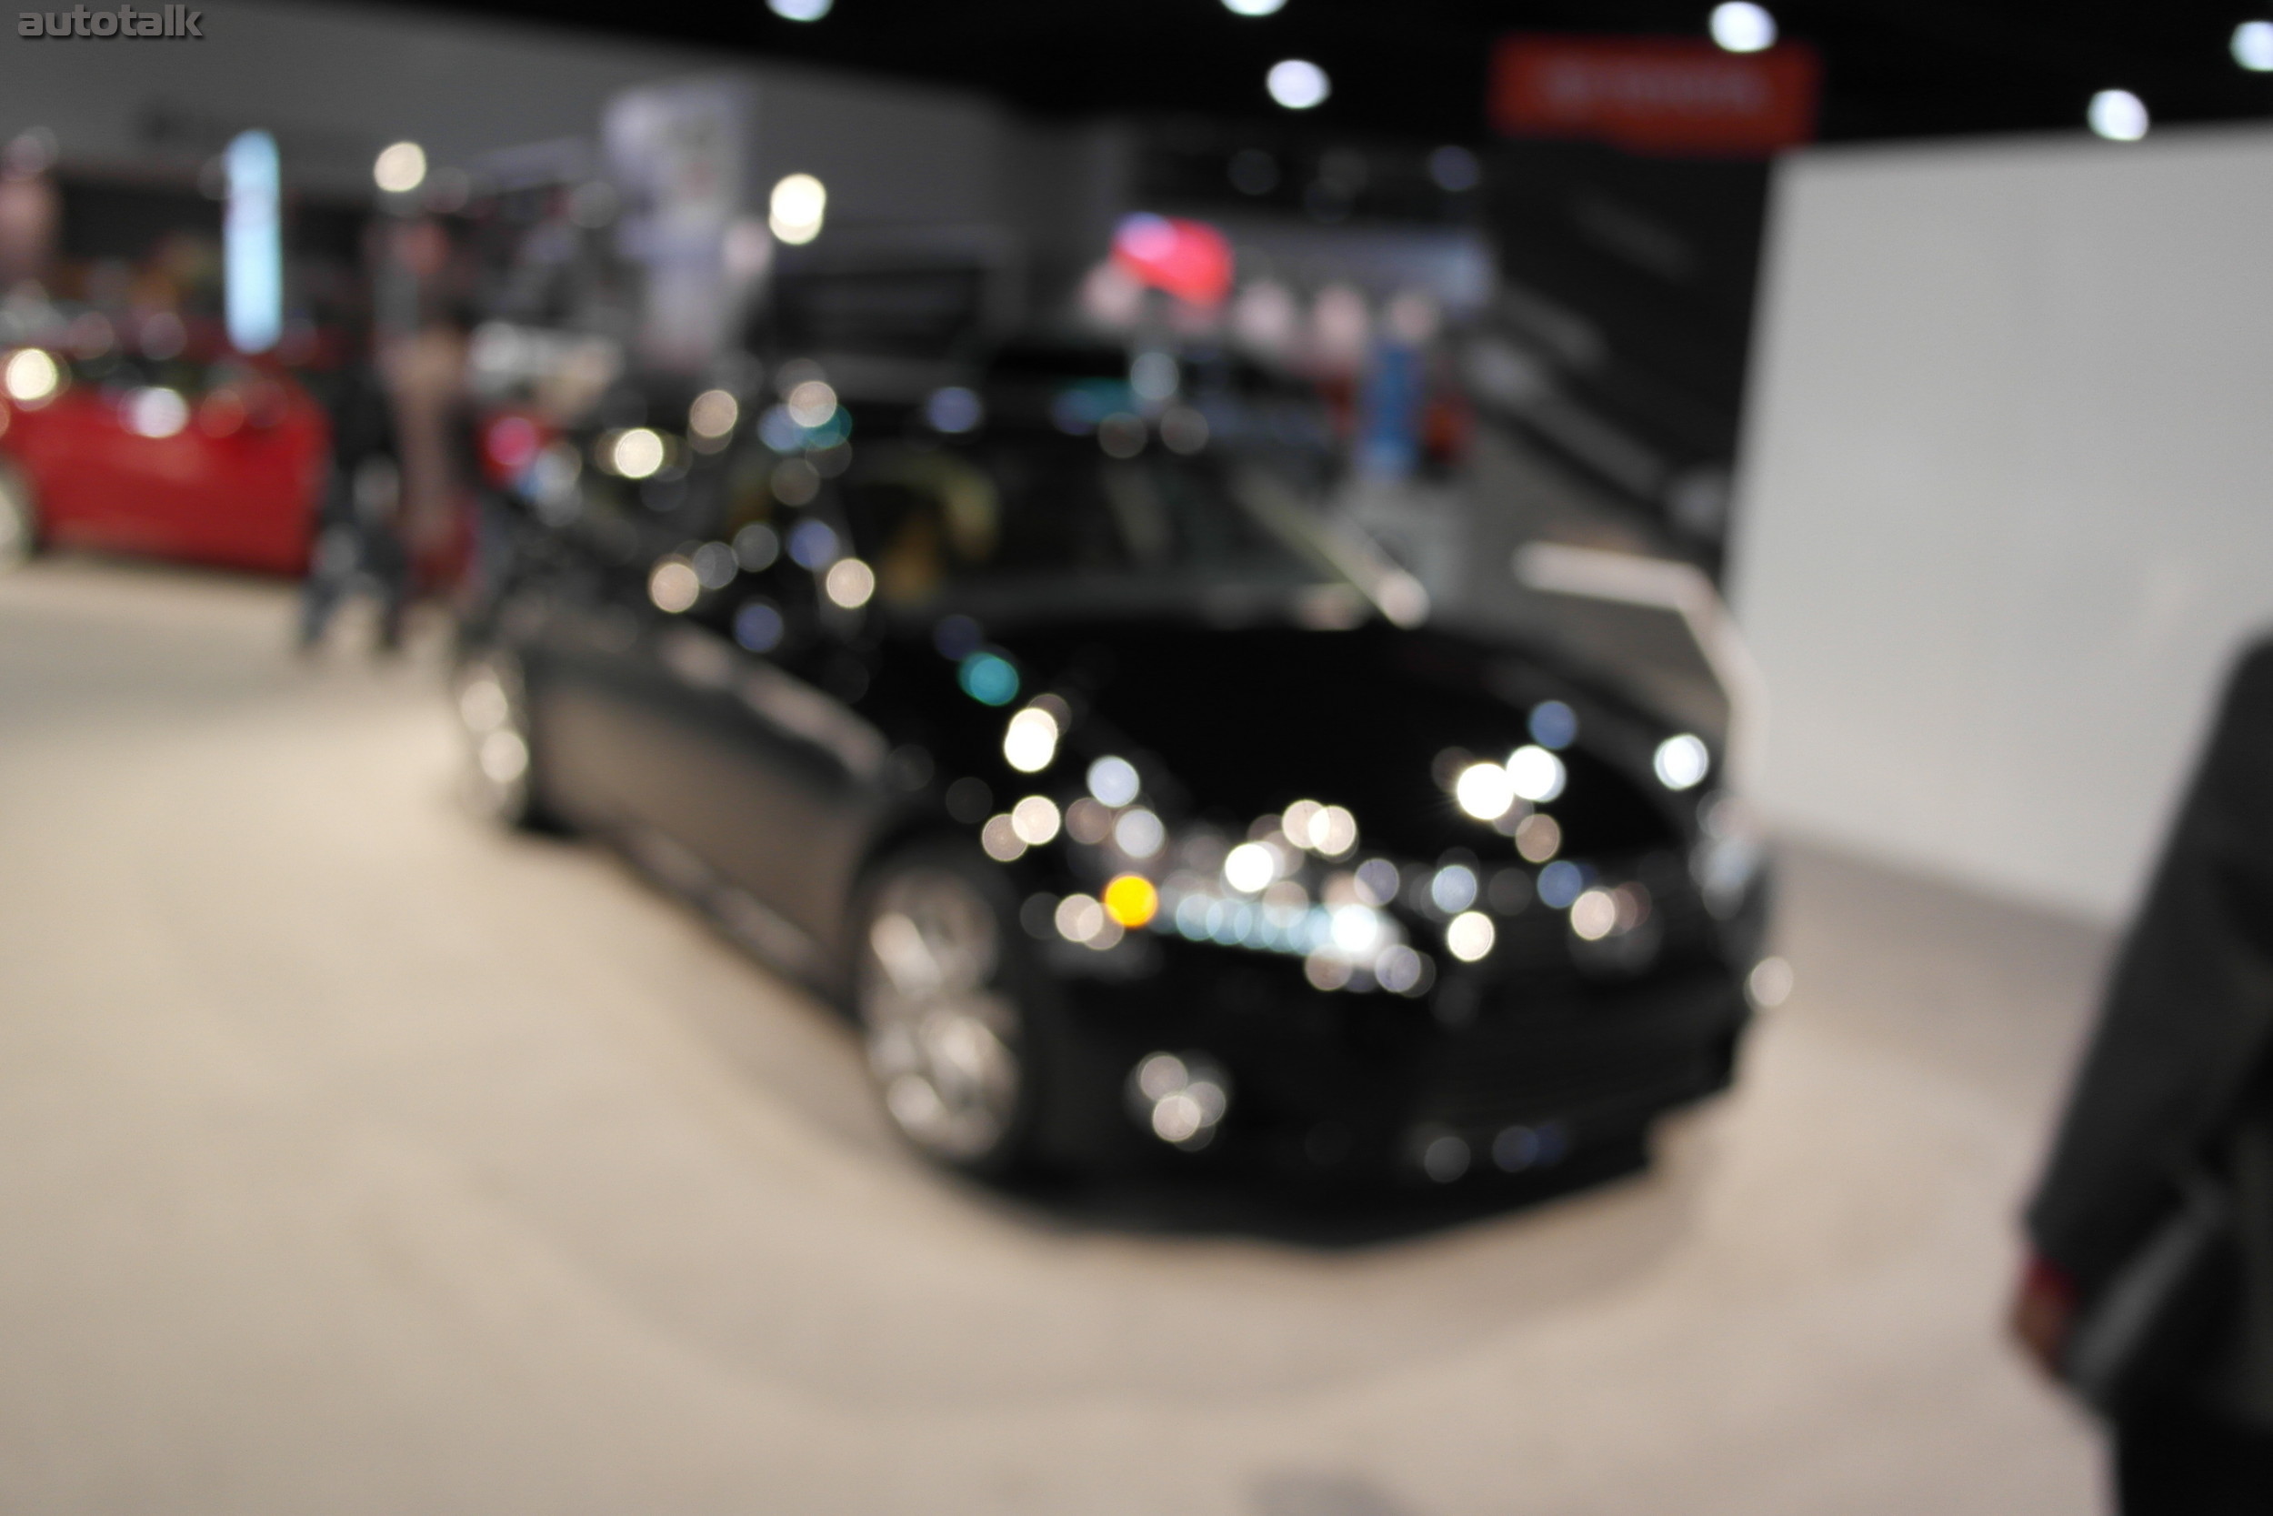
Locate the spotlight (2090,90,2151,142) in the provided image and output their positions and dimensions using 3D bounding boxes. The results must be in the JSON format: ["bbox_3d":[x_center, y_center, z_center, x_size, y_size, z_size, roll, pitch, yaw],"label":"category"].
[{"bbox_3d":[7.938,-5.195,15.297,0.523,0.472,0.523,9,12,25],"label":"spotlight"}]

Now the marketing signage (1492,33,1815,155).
[{"bbox_3d":[4.011,-5.104,14.624,2.750,0.880,0.200,6,11,12],"label":"marketing signage"}]

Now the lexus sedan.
[{"bbox_3d":[-0.428,-0.247,5.077,1.820,1.430,4.600,-4,13,-34],"label":"lexus sedan"}]

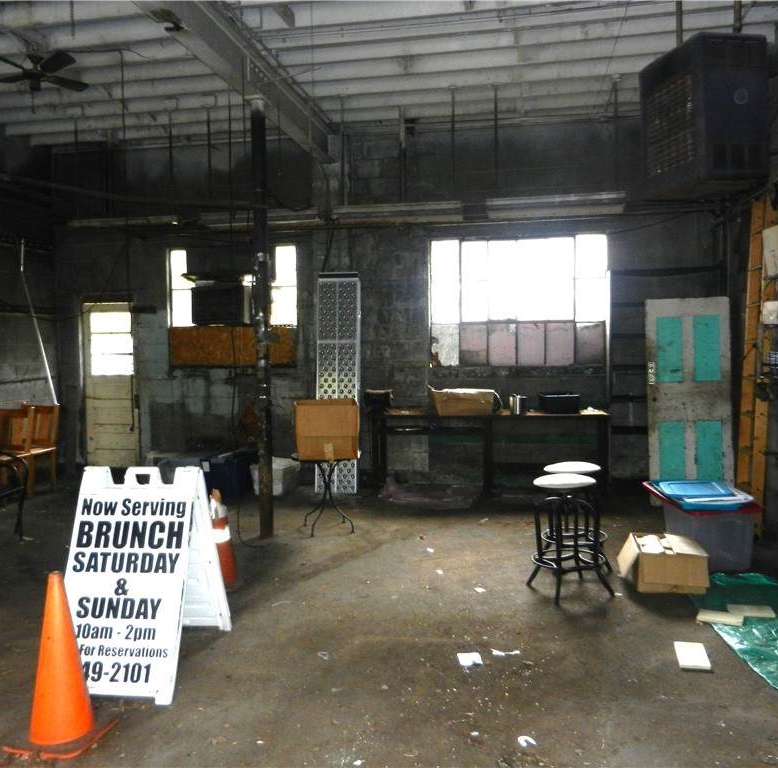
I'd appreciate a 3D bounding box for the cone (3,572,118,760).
[{"bbox_3d":[-1.383,1.144,3.116,0.335,0.700,0.335,1,4,21],"label":"cone"}]

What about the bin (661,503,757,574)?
[{"bbox_3d":[2.432,1.129,5.682,0.490,0.460,0.600,-1,3,-1],"label":"bin"}]

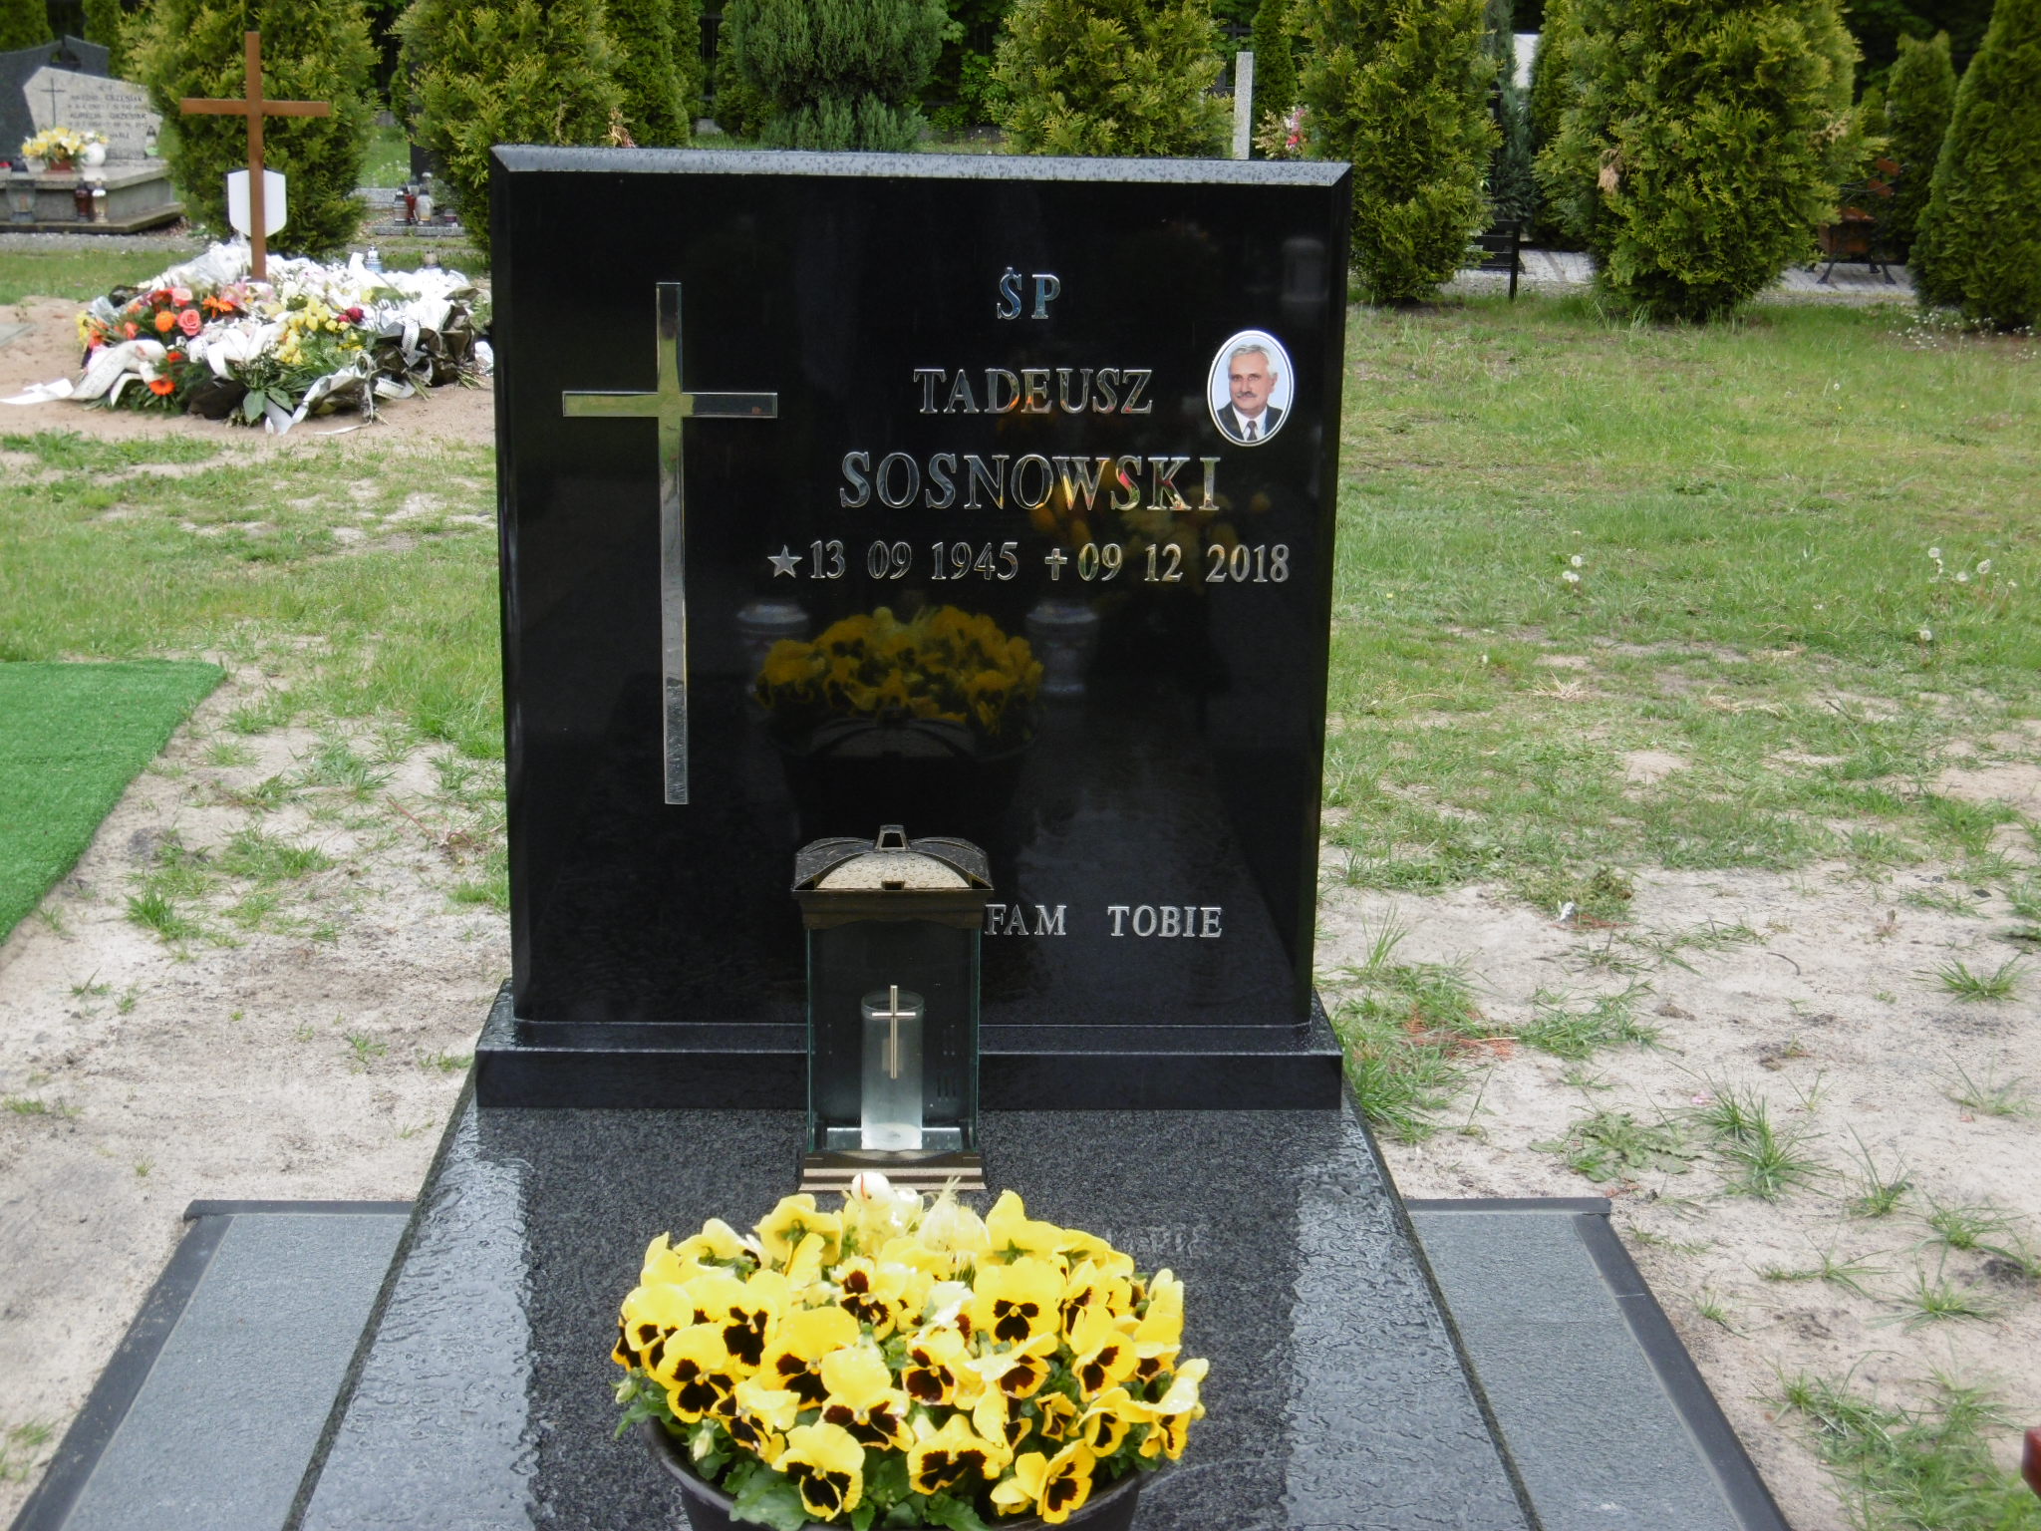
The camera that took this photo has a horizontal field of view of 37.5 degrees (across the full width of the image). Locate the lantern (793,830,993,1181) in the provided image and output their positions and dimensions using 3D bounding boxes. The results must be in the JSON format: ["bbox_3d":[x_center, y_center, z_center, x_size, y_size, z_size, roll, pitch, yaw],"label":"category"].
[{"bbox_3d":[-0.114,0.205,2.704,0.172,0.312,0.167,0,14,-4],"label":"lantern"}]

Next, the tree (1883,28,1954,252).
[{"bbox_3d":[5.828,-3.991,19.400,0.550,1.470,0.550,1,14,-3],"label":"tree"}]

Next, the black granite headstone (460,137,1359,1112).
[{"bbox_3d":[-0.099,-0.127,2.850,0.820,0.885,0.209,0,14,-3],"label":"black granite headstone"}]

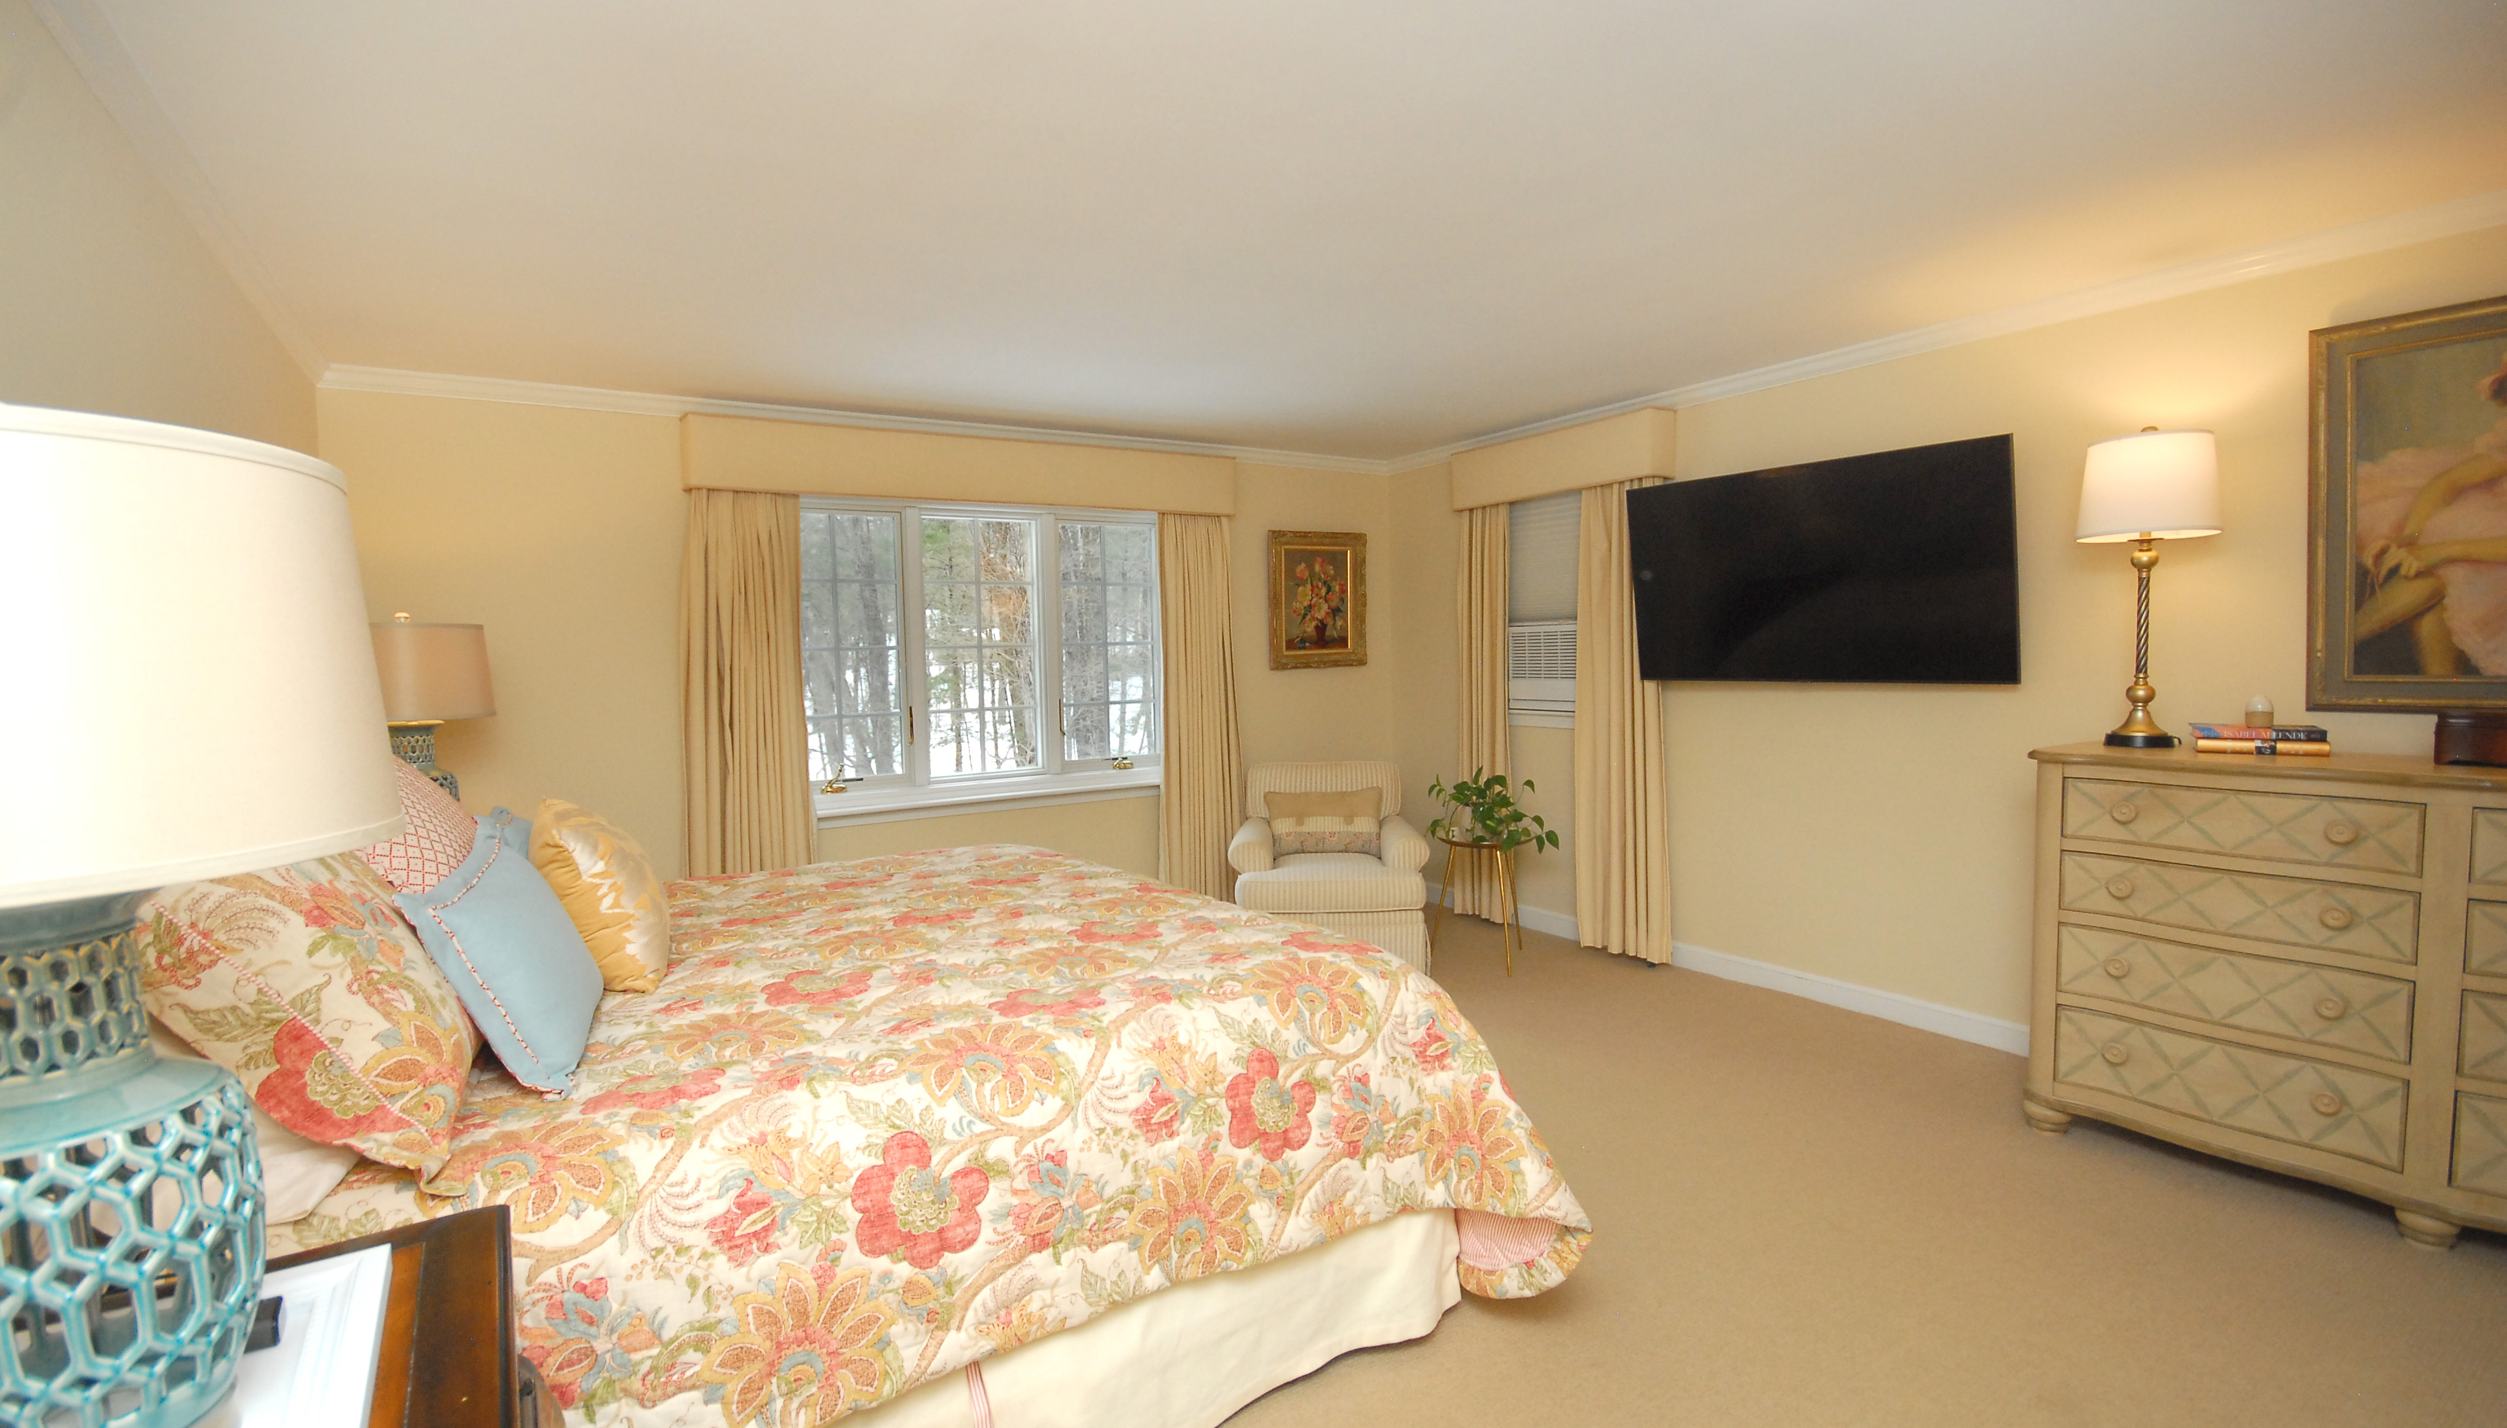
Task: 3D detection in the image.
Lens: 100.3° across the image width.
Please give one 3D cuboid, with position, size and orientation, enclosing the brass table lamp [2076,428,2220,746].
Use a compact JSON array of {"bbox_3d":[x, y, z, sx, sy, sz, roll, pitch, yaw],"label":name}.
[{"bbox_3d":[2.503,-0.354,2.934,0.310,0.897,0.310,-4,4,-34],"label":"brass table lamp"}]

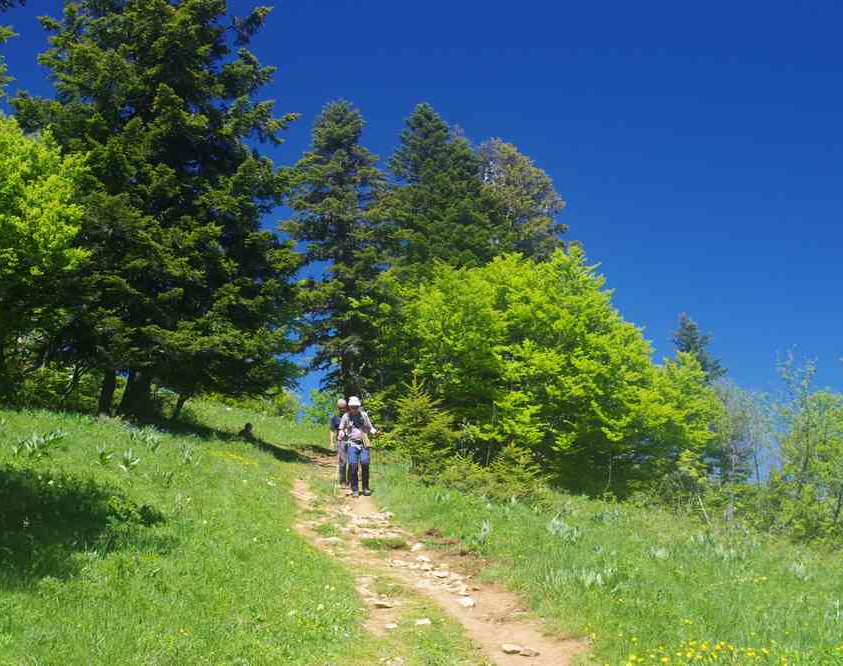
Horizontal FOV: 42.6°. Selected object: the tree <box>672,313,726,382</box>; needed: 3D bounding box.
[{"bbox_3d":[16.954,4.179,66.000,5.200,10.980,5.200,0,-8,0],"label":"tree"}]

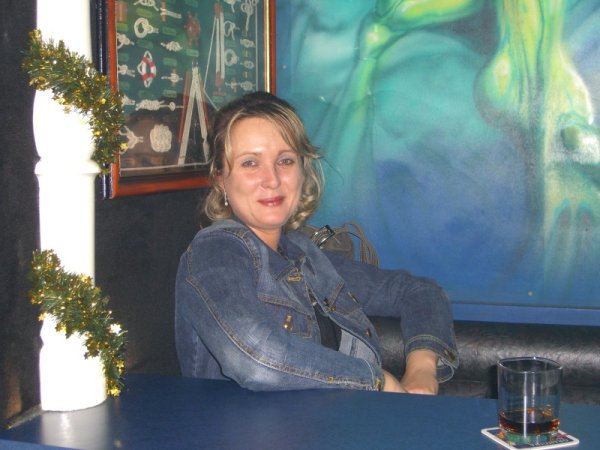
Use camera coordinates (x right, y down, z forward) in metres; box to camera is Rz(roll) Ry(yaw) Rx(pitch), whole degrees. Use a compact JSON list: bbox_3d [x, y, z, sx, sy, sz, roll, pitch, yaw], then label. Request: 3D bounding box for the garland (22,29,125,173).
[{"bbox_3d":[-0.307,-0.169,1.339,0.142,0.197,0.140,-2,6,-13],"label":"garland"}]

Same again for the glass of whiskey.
[{"bbox_3d":[0.286,0.220,1.234,0.078,0.090,0.078,-1,6,0],"label":"glass of whiskey"}]

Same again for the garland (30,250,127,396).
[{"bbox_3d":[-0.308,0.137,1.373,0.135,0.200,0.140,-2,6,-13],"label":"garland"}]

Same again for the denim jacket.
[{"bbox_3d":[0.032,0.192,1.616,0.390,0.407,0.460,6,9,44],"label":"denim jacket"}]

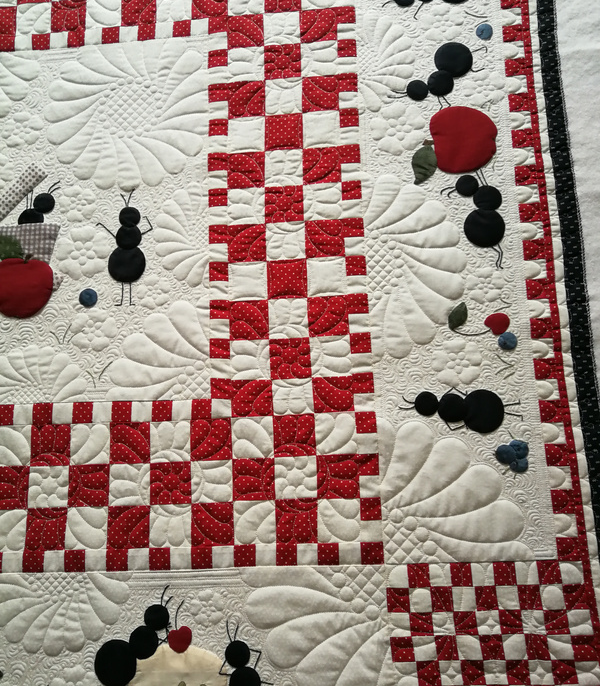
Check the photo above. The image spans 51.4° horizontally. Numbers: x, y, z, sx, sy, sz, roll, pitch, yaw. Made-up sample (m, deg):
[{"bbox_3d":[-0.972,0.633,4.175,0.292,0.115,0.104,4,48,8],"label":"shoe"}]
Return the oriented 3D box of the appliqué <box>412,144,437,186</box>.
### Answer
[{"bbox_3d":[0.163,-0.232,0.811,0.032,0.004,0.053,-2,81,3],"label":"appliqué"}]

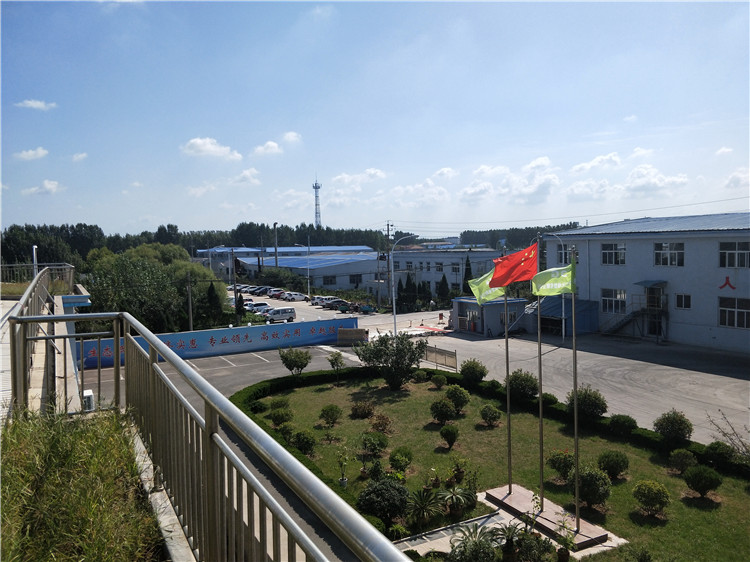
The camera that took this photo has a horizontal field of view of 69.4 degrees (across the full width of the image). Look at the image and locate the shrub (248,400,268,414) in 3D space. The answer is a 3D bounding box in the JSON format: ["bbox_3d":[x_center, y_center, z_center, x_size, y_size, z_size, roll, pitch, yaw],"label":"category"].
[{"bbox_3d":[-6.537,7.030,30.450,1.100,0.800,1.100,-1,4,0],"label":"shrub"}]

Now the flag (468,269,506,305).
[{"bbox_3d":[4.026,0.018,19.381,1.350,1.500,0.400,0,4,17],"label":"flag"}]

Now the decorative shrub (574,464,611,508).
[{"bbox_3d":[7.355,6.981,18.479,1.369,1.546,1.369,-1,4,0],"label":"decorative shrub"}]

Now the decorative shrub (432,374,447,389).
[{"bbox_3d":[4.220,6.590,35.500,0.970,0.880,0.970,-1,4,0],"label":"decorative shrub"}]

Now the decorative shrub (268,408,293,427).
[{"bbox_3d":[-4.941,7.209,28.716,1.203,0.821,1.203,-2,4,0],"label":"decorative shrub"}]

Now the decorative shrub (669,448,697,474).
[{"bbox_3d":[13.150,7.709,23.101,1.218,1.034,1.181,1,5,30],"label":"decorative shrub"}]

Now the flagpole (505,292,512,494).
[{"bbox_3d":[4.689,3.182,18.894,0.120,8.724,0.120,-1,4,0],"label":"flagpole"}]

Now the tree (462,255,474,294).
[{"bbox_3d":[14.782,0.052,85.681,1.850,8.011,1.850,0,4,10],"label":"tree"}]

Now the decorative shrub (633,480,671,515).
[{"bbox_3d":[9.310,7.313,18.165,1.135,1.146,1.135,-2,4,0],"label":"decorative shrub"}]

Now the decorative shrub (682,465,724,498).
[{"bbox_3d":[11.758,7.204,19.424,1.270,1.120,1.270,-1,4,0],"label":"decorative shrub"}]

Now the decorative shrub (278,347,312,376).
[{"bbox_3d":[-5.447,5.795,37.326,2.200,2.300,2.200,-1,4,0],"label":"decorative shrub"}]

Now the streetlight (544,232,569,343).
[{"bbox_3d":[16.015,0.639,47.828,2.050,9.697,0.300,-3,4,-25],"label":"streetlight"}]

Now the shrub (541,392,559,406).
[{"bbox_3d":[9.670,6.720,30.000,1.030,1.000,1.030,-1,4,0],"label":"shrub"}]

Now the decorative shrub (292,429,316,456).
[{"bbox_3d":[-3.221,7.332,24.559,1.057,1.057,1.057,-2,4,0],"label":"decorative shrub"}]

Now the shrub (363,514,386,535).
[{"bbox_3d":[-0.200,7.930,17.500,0.980,0.780,0.980,-1,4,0],"label":"shrub"}]

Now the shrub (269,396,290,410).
[{"bbox_3d":[-5.309,6.853,30.168,1.171,0.851,1.171,-1,4,0],"label":"shrub"}]

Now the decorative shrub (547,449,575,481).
[{"bbox_3d":[7.323,7.197,21.146,1.080,1.100,1.080,-1,4,0],"label":"decorative shrub"}]

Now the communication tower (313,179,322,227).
[{"bbox_3d":[-35.808,-37.837,331.265,5.800,49.200,5.800,-2,4,0],"label":"communication tower"}]

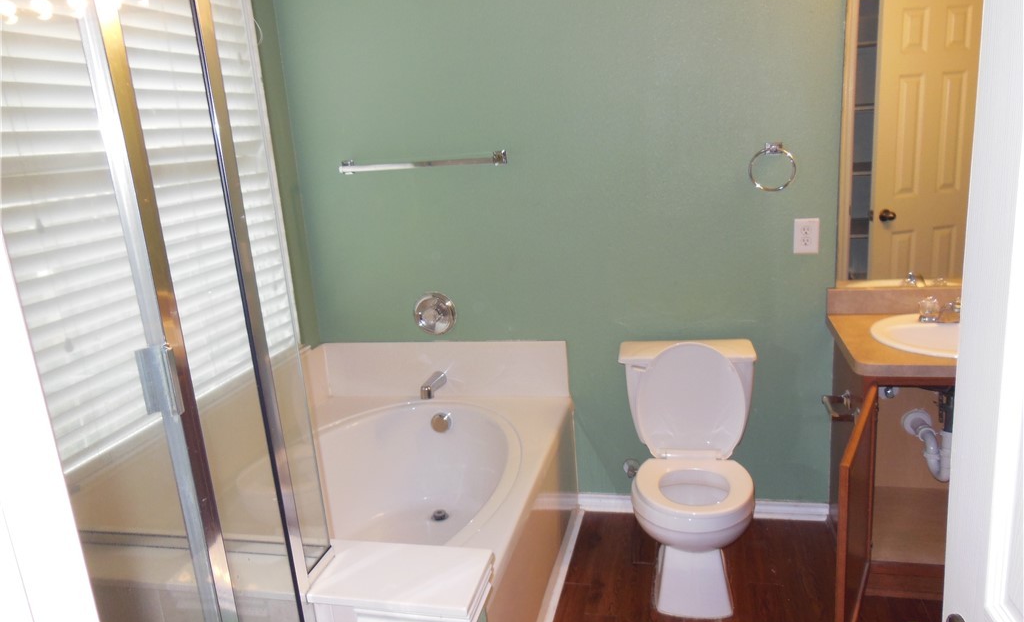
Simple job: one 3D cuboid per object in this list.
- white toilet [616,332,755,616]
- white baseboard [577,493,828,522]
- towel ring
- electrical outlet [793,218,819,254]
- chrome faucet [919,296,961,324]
[{"bbox_3d":[0.584,0.523,2.463,0.467,0.755,0.720,-1,14,14],"label":"white toilet"},{"bbox_3d":[0.727,0.762,2.877,0.937,0.076,0.020,-1,14,14],"label":"white baseboard"},{"bbox_3d":[0.876,-0.485,2.491,0.151,0.162,0.065,-1,14,14],"label":"towel ring"},{"bbox_3d":[1.014,-0.256,2.544,0.079,0.121,0.012,-1,14,14],"label":"electrical outlet"},{"bbox_3d":[1.378,0.002,2.317,0.167,0.088,0.155,-1,14,14],"label":"chrome faucet"}]

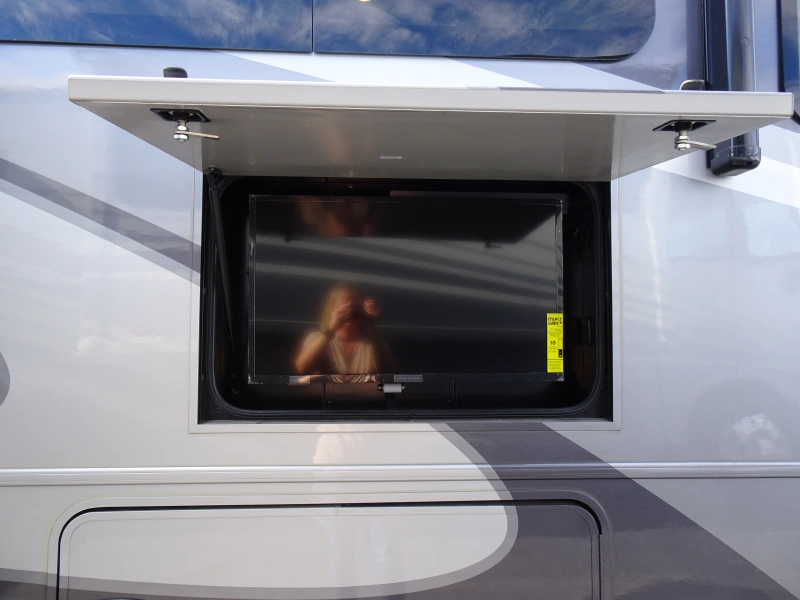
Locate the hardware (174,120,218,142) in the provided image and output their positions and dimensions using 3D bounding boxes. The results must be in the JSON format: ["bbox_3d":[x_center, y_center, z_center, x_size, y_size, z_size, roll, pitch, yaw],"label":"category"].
[{"bbox_3d":[-0.267,-0.221,0.727,0.057,0.028,0.024,0,4,-11],"label":"hardware"}]

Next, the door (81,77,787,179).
[{"bbox_3d":[0.039,-0.266,0.952,0.892,0.032,0.541,0,4,-3],"label":"door"}]

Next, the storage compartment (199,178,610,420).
[{"bbox_3d":[0.018,0.001,1.312,0.901,0.540,0.200,0,-2,-3],"label":"storage compartment"}]

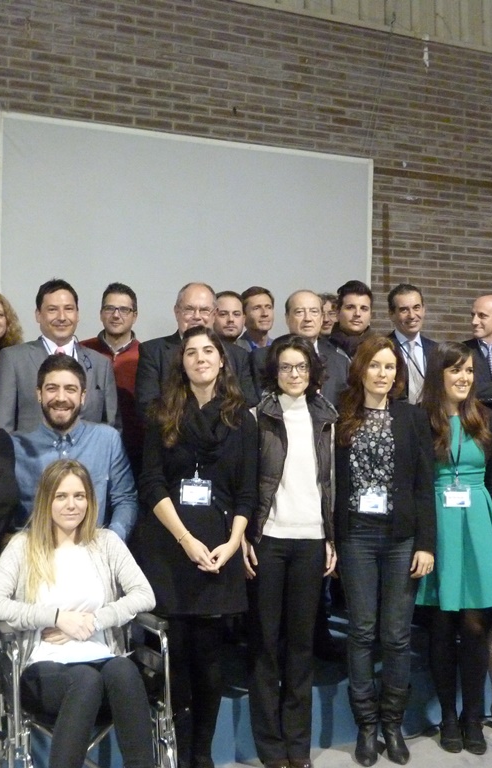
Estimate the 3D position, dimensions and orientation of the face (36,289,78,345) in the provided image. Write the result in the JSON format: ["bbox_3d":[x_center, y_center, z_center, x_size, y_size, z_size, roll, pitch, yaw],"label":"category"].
[{"bbox_3d":[-0.797,-0.290,4.380,0.180,0.240,0.200,0,-1,-14],"label":"face"}]

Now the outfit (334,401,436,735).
[{"bbox_3d":[0.559,0.764,4.240,0.450,1.420,0.290,0,0,7],"label":"outfit"}]

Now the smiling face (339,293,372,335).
[{"bbox_3d":[0.513,-0.328,4.850,0.160,0.205,0.160,0,0,-3],"label":"smiling face"}]

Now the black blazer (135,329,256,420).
[{"bbox_3d":[-0.210,0.147,4.400,0.540,0.750,0.300,0,0,-6],"label":"black blazer"}]

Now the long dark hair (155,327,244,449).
[{"bbox_3d":[-0.165,0.012,3.680,0.300,0.420,0.260,0,-1,2],"label":"long dark hair"}]

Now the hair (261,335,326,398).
[{"bbox_3d":[0.186,-0.069,4.060,0.245,0.255,0.250,0,-1,-3],"label":"hair"}]

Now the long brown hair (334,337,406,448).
[{"bbox_3d":[0.505,0.026,4.200,0.280,0.470,0.270,0,-1,-13],"label":"long brown hair"}]

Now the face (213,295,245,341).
[{"bbox_3d":[-0.077,-0.321,5.000,0.160,0.215,0.160,0,0,0],"label":"face"}]

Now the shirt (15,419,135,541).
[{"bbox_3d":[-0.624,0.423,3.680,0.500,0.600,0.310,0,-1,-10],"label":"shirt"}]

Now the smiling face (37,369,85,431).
[{"bbox_3d":[-0.618,0.055,3.450,0.158,0.210,0.155,0,-1,-10],"label":"smiling face"}]

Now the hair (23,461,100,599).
[{"bbox_3d":[-0.570,0.447,3.180,0.230,0.420,0.250,0,-1,-12],"label":"hair"}]

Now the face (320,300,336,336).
[{"bbox_3d":[0.438,-0.353,5.500,0.155,0.200,0.160,0,0,6],"label":"face"}]

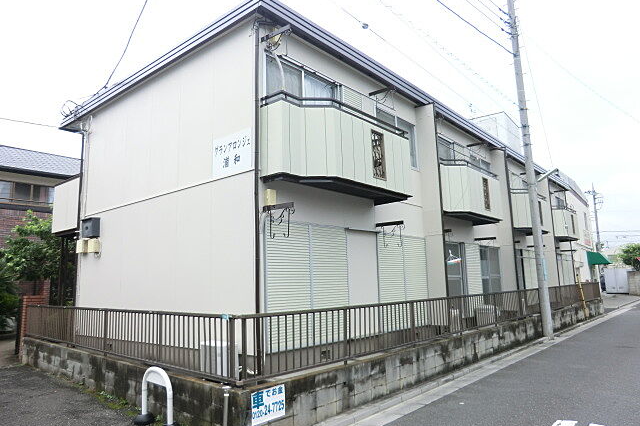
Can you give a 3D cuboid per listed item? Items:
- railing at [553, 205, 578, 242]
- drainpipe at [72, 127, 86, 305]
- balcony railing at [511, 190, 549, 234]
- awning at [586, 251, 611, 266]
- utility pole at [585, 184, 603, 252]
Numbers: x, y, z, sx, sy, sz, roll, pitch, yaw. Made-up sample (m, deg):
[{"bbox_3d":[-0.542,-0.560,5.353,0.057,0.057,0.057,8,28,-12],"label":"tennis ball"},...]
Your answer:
[{"bbox_3d":[9.266,0.416,17.160,0.767,1.246,2.511,-9,-12,41],"label":"railing"},{"bbox_3d":[-5.659,0.441,10.369,0.065,5.092,0.065,-9,-12,41],"label":"drainpipe"},{"bbox_3d":[6.652,-0.025,14.551,0.792,1.211,2.897,-9,-11,40],"label":"balcony railing"},{"bbox_3d":[16.660,2.768,26.442,1.050,0.710,3.000,-9,-11,40],"label":"awning"},{"bbox_3d":[28.028,2.452,44.764,1.600,10.751,0.700,-9,-11,40],"label":"utility pole"}]

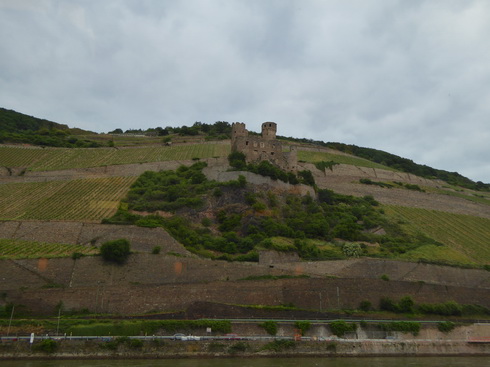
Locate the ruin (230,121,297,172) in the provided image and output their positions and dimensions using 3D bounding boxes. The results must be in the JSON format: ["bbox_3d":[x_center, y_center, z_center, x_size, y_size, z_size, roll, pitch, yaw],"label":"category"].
[{"bbox_3d":[12.610,-23.070,304.470,39.000,33.000,22.000,-5,-19,13],"label":"ruin"}]

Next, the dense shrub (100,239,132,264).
[{"bbox_3d":[-50.130,26.780,182.020,10.400,9.200,9.300,5,-19,-14],"label":"dense shrub"}]

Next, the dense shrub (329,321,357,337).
[{"bbox_3d":[29.660,44.220,142.340,8.100,4.500,3.300,0,-19,0],"label":"dense shrub"}]

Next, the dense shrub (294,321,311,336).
[{"bbox_3d":[17.260,43.550,140.450,4.500,4.300,3.000,0,-19,0],"label":"dense shrub"}]

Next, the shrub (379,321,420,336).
[{"bbox_3d":[47.650,44.670,144.300,12.200,4.300,3.300,0,-19,0],"label":"shrub"}]

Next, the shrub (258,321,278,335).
[{"bbox_3d":[6.980,43.060,139.560,5.770,3.920,3.000,0,-19,0],"label":"shrub"}]

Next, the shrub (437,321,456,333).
[{"bbox_3d":[63.110,44.910,146.330,5.400,3.700,3.000,0,-19,0],"label":"shrub"}]

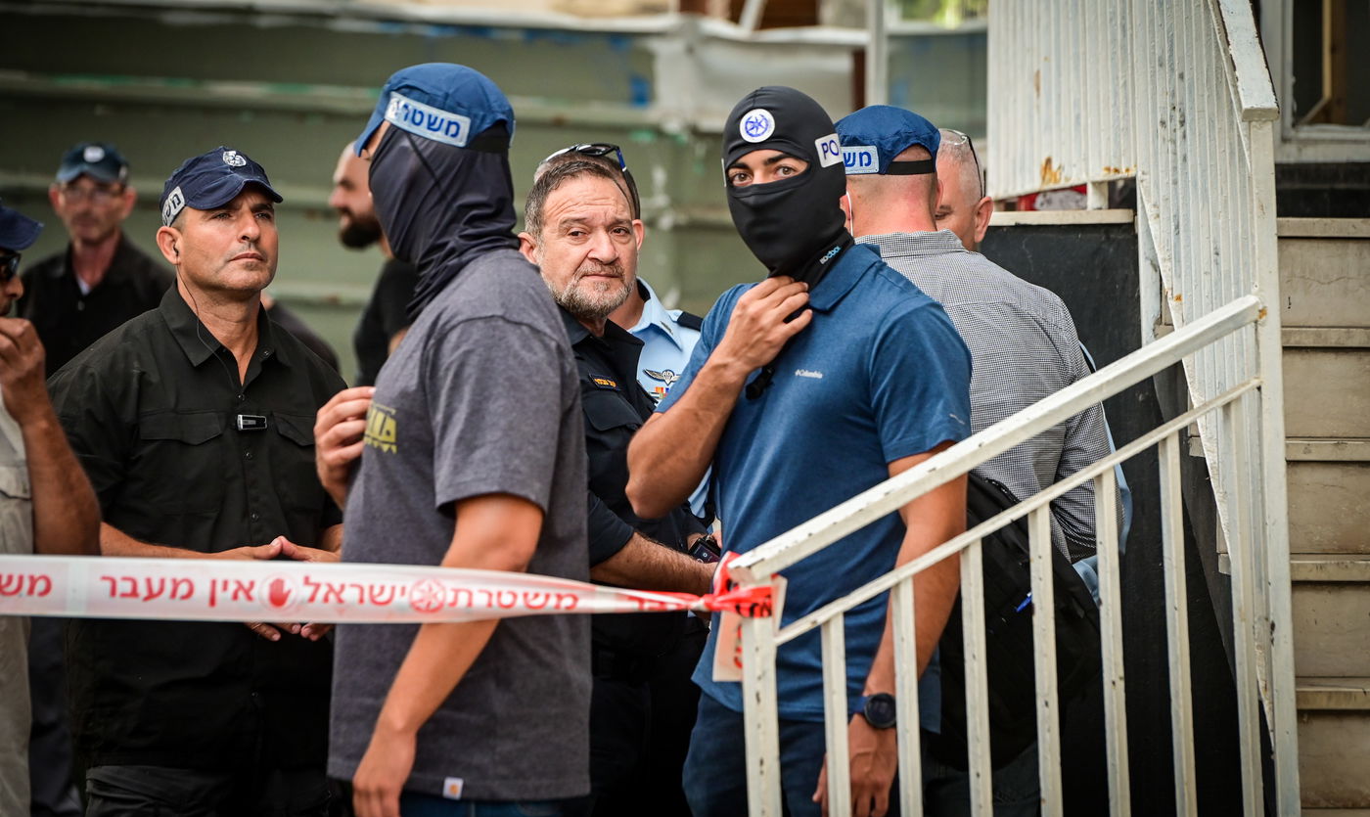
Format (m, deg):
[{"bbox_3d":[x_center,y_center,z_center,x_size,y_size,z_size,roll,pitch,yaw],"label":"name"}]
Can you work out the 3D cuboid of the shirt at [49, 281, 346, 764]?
[{"bbox_3d":[-0.756,0.187,11.250,0.520,0.750,0.330,-1,1,-24],"label":"shirt"}]

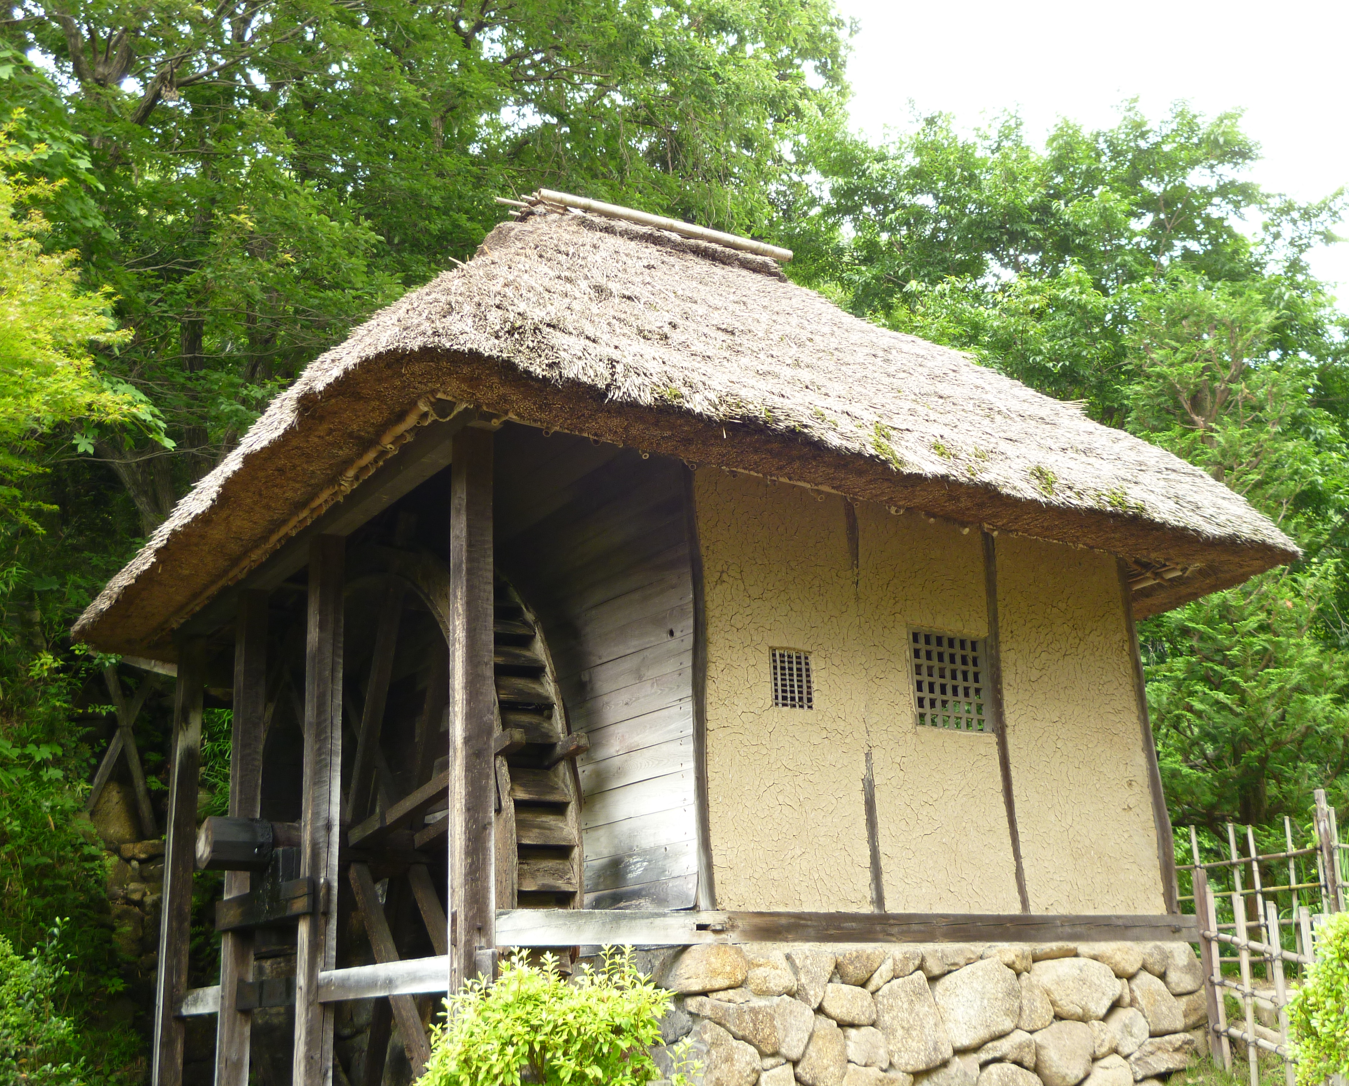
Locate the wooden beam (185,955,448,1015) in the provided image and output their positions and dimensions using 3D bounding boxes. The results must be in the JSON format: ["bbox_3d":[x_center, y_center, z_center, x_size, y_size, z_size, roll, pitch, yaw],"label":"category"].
[{"bbox_3d":[-1.793,2.170,7.299,0.090,0.135,3.412,10,-22,-35],"label":"wooden beam"}]

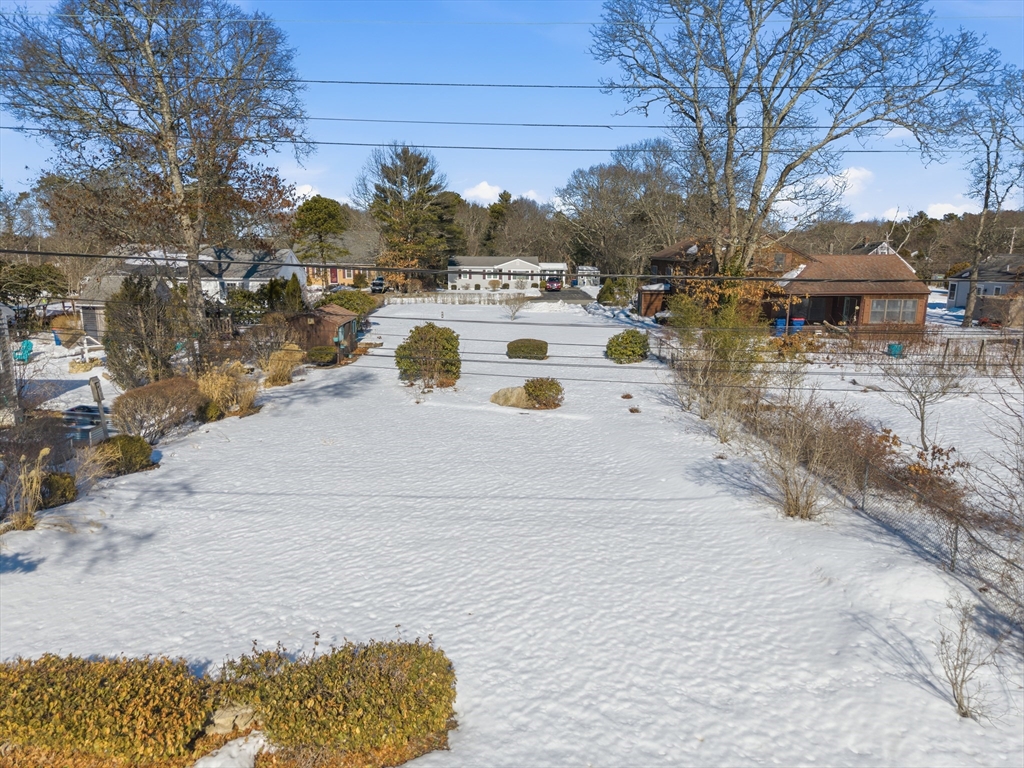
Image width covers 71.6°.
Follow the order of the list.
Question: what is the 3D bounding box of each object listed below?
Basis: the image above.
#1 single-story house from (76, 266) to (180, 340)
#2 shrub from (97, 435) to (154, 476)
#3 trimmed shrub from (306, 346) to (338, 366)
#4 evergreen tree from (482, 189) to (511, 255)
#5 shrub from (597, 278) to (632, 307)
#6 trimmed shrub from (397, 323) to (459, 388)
[{"bbox_3d":[-23.100,-4.560,43.135,3.500,4.000,5.000,1,11,4],"label":"single-story house"},{"bbox_3d":[-10.250,1.798,18.807,1.350,0.970,1.300,0,11,0],"label":"shrub"},{"bbox_3d":[-9.400,-1.389,35.302,1.450,0.820,1.300,0,11,0],"label":"trimmed shrub"},{"bbox_3d":[-2.400,-23.260,110.588,4.800,14.500,4.800,0,11,0],"label":"evergreen tree"},{"bbox_3d":[9.843,-8.933,68.517,3.185,2.472,3.185,0,11,0],"label":"shrub"},{"bbox_3d":[-3.611,-1.320,30.519,2.794,2.655,2.794,0,11,0],"label":"trimmed shrub"}]

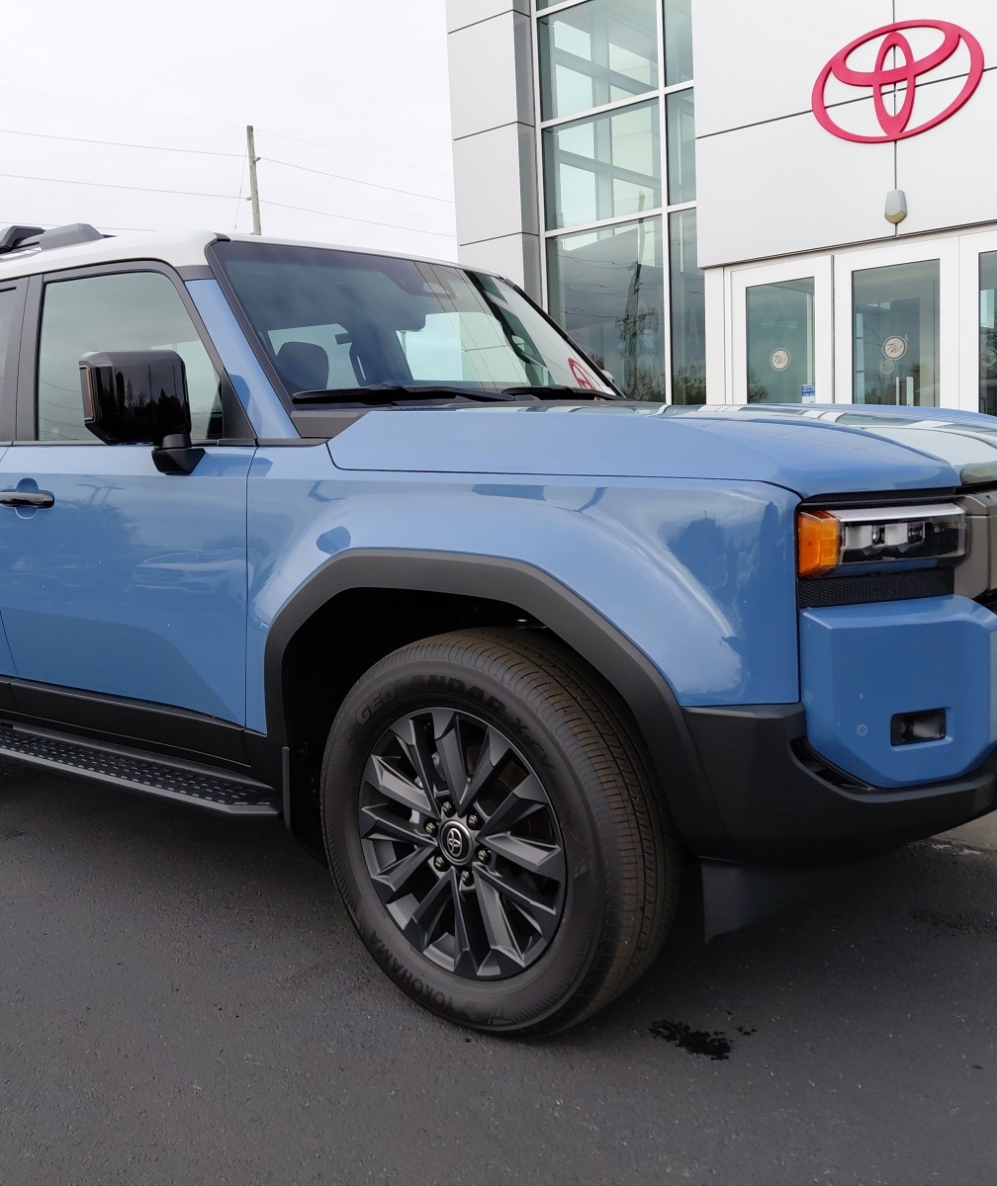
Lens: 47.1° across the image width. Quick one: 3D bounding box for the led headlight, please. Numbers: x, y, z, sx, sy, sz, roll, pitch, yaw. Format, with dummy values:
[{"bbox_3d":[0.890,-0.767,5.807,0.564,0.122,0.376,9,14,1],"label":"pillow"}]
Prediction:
[{"bbox_3d":[0.658,-0.090,1.935,0.150,0.108,0.400,4,8,37],"label":"led headlight"}]

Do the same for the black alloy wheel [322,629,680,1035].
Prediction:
[{"bbox_3d":[-0.017,0.489,2.398,0.820,0.815,0.265,3,8,39],"label":"black alloy wheel"}]

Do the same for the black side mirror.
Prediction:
[{"bbox_3d":[-0.827,-0.416,2.654,0.195,0.262,0.260,4,8,37],"label":"black side mirror"}]

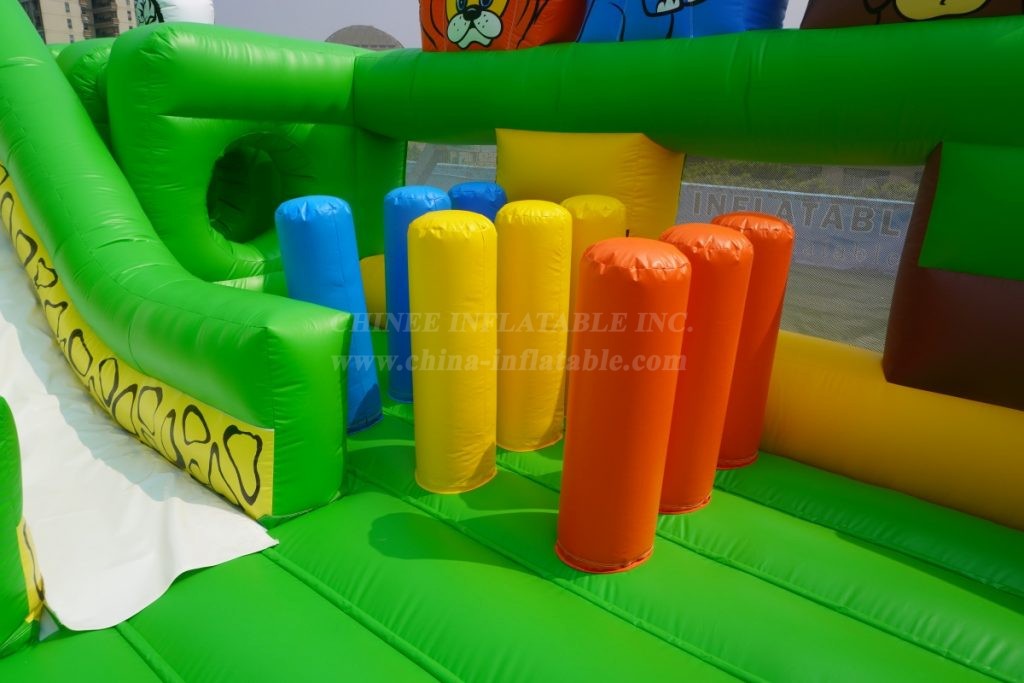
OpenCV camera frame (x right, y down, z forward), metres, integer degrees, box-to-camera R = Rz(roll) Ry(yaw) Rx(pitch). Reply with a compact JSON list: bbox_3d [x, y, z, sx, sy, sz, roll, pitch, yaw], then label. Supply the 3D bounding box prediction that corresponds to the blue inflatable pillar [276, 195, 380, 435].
[{"bbox_3d":[-0.945,-0.134,3.562,0.372,1.207,0.372,10,24,35],"label":"blue inflatable pillar"}]

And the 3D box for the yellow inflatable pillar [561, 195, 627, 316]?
[{"bbox_3d":[0.442,-0.240,3.999,0.371,1.197,0.371,15,23,34],"label":"yellow inflatable pillar"}]

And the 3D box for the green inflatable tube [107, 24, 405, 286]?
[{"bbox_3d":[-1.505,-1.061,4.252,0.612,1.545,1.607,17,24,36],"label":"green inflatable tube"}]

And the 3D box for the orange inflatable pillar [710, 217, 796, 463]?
[{"bbox_3d":[1.007,-0.009,3.058,0.349,1.110,0.349,17,24,36],"label":"orange inflatable pillar"}]

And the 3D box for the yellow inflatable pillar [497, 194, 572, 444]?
[{"bbox_3d":[0.100,-0.079,3.447,0.369,1.220,0.369,1,19,0],"label":"yellow inflatable pillar"}]

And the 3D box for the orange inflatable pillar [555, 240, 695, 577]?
[{"bbox_3d":[0.400,0.238,2.539,0.378,1.212,0.378,3,20,-1],"label":"orange inflatable pillar"}]

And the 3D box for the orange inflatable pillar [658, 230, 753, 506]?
[{"bbox_3d":[0.759,0.116,2.947,0.371,1.211,0.371,17,23,33],"label":"orange inflatable pillar"}]

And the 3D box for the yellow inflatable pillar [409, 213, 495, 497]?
[{"bbox_3d":[-0.254,0.045,3.044,0.377,1.215,0.377,1,19,0],"label":"yellow inflatable pillar"}]

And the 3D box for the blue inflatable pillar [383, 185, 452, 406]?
[{"bbox_3d":[-0.545,-0.277,3.993,0.373,1.209,0.373,2,19,-1],"label":"blue inflatable pillar"}]

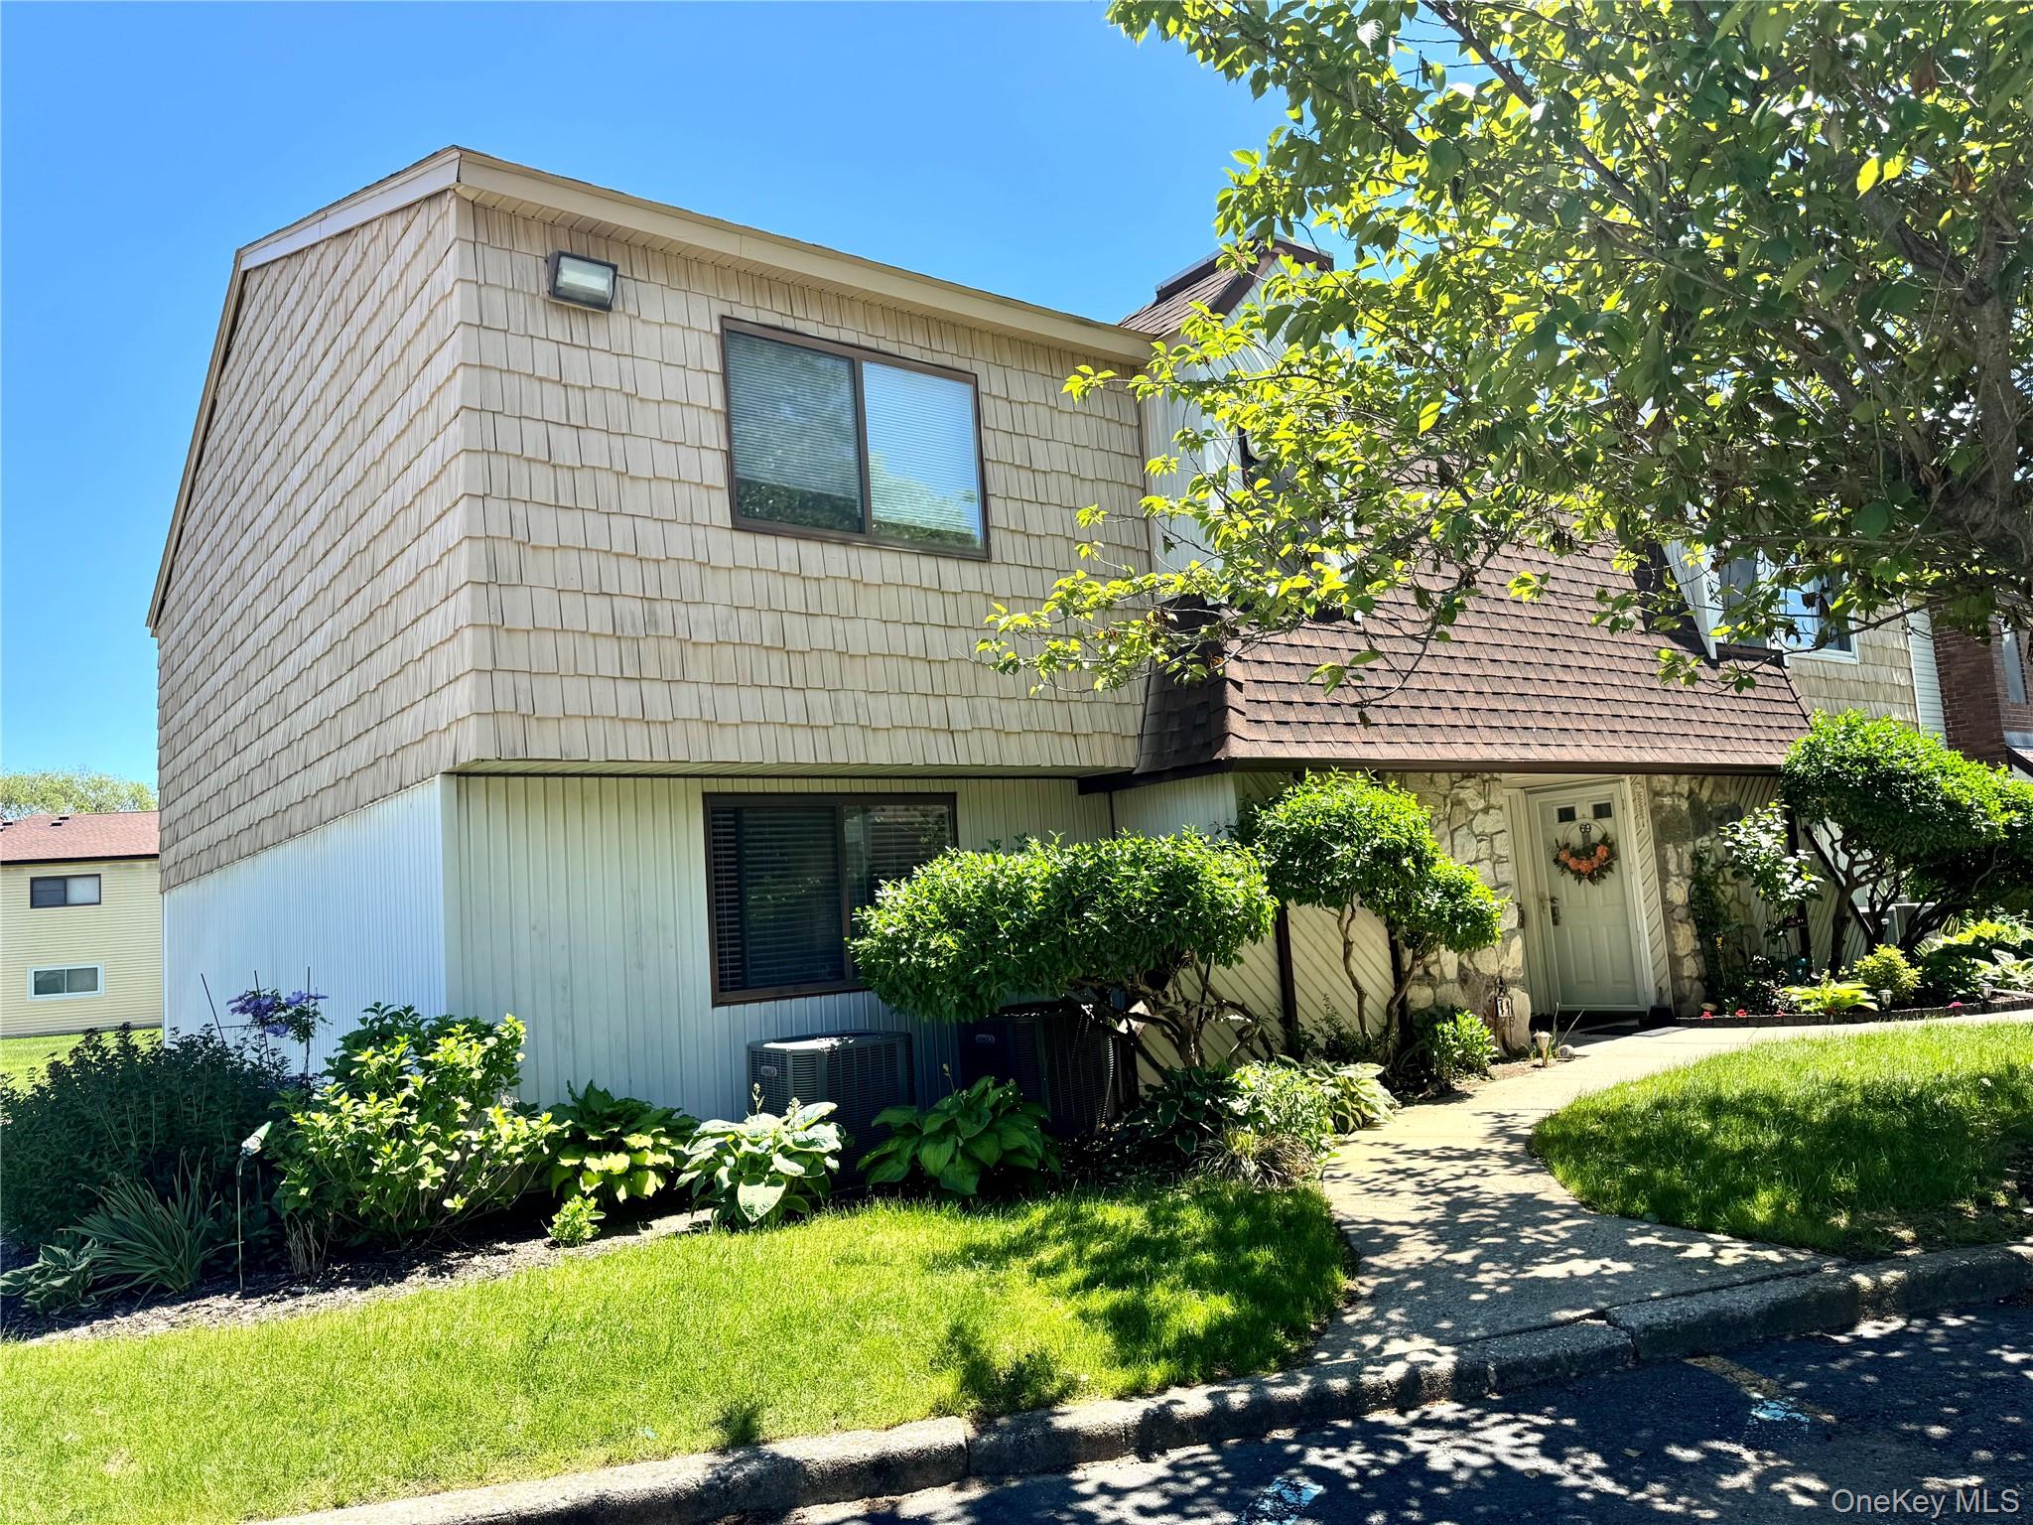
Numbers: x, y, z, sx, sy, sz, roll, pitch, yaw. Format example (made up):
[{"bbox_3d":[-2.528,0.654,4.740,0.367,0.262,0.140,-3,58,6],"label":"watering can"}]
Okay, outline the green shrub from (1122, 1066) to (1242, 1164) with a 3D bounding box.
[{"bbox_3d":[0.886,1.859,7.513,0.667,0.455,0.667,-4,-6,0],"label":"green shrub"}]

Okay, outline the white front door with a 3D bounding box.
[{"bbox_3d":[5.486,1.355,13.560,0.070,2.050,0.840,1,-8,-38],"label":"white front door"}]

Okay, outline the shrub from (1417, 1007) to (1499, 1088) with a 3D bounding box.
[{"bbox_3d":[3.068,1.972,9.858,0.510,0.480,0.490,1,-8,-38],"label":"shrub"}]

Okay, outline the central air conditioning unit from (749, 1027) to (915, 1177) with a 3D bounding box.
[{"bbox_3d":[-0.977,1.854,7.565,0.717,0.722,0.717,1,-8,-38],"label":"central air conditioning unit"}]

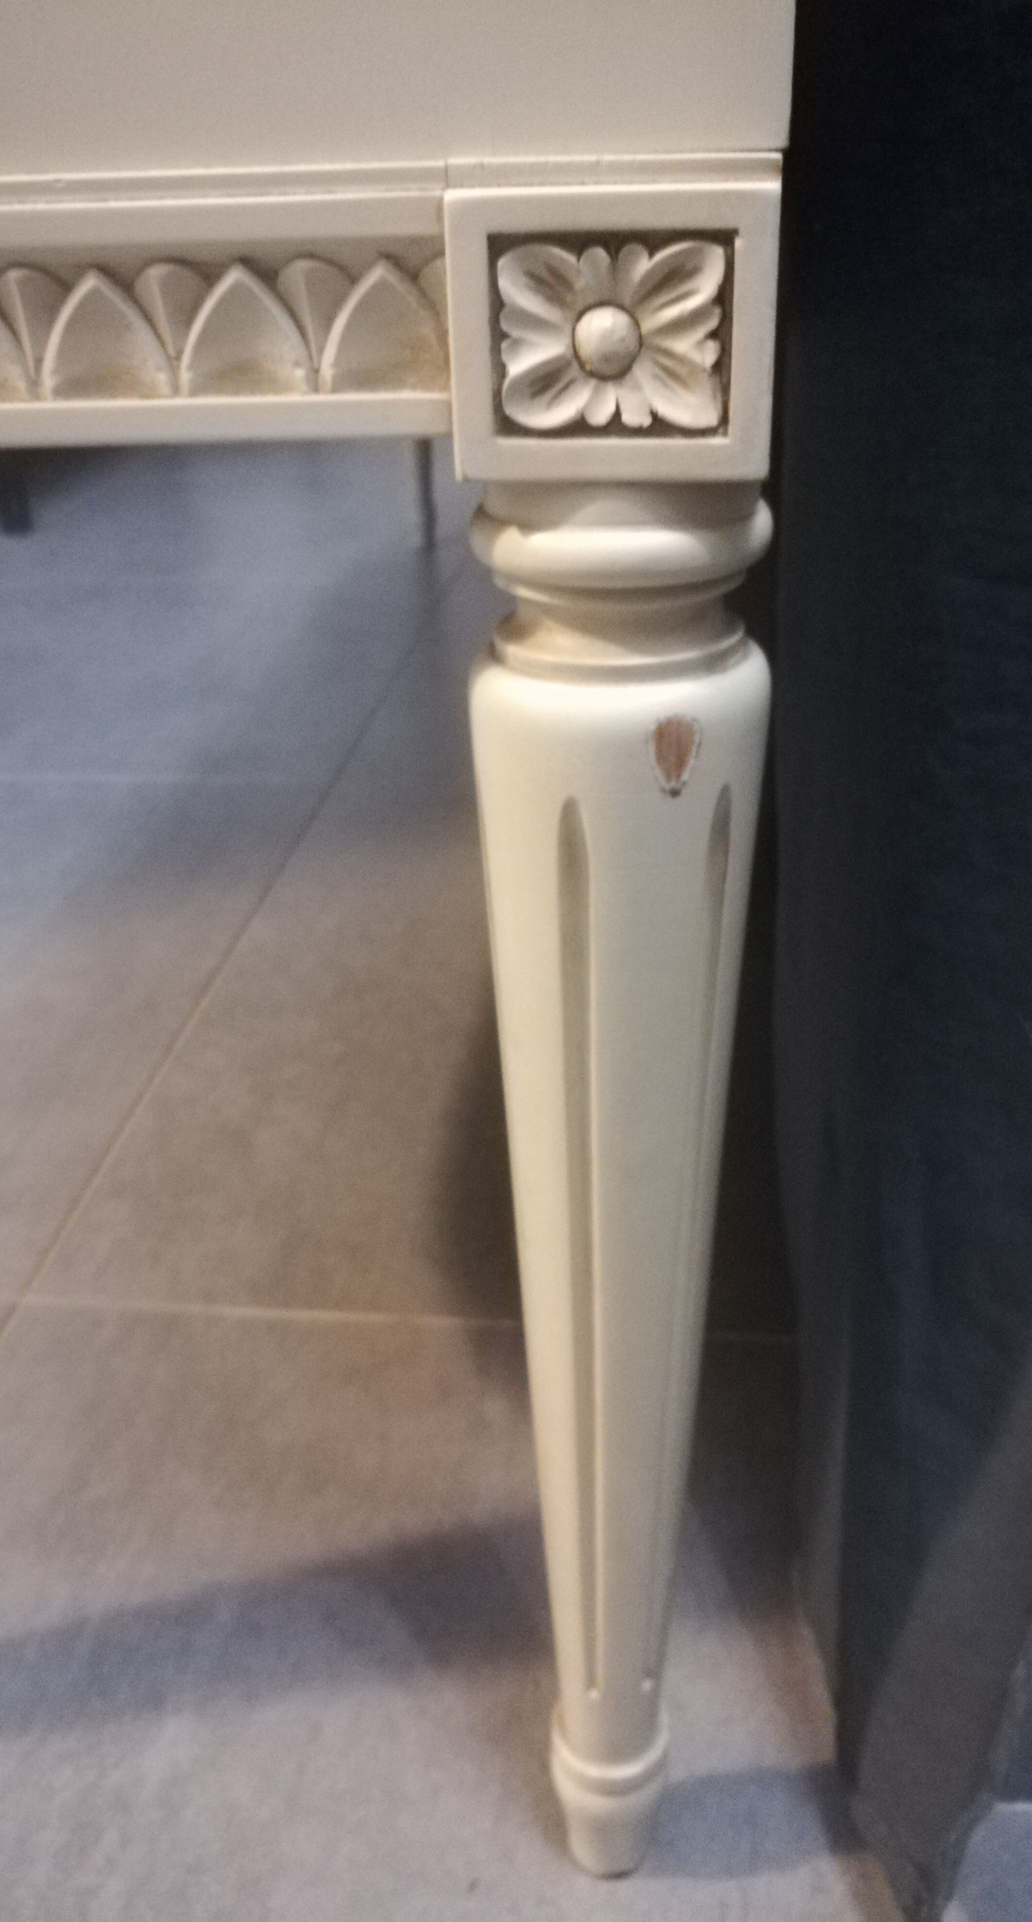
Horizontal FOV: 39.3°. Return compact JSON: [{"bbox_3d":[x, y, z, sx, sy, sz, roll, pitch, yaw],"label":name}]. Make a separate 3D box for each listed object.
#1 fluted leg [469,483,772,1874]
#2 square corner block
[{"bbox_3d":[0.023,0.089,0.336,0.050,0.398,0.050,1,29,5],"label":"fluted leg"},{"bbox_3d":[0.017,-0.102,0.230,0.047,0.040,0.046,1,29,5],"label":"square corner block"}]

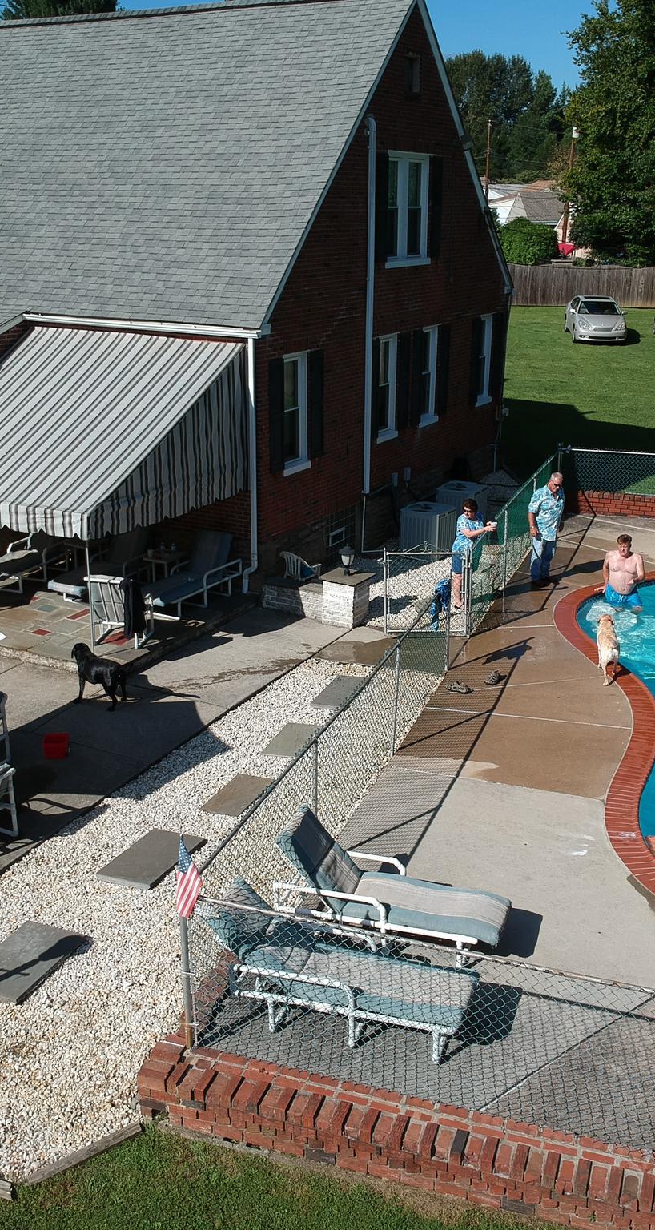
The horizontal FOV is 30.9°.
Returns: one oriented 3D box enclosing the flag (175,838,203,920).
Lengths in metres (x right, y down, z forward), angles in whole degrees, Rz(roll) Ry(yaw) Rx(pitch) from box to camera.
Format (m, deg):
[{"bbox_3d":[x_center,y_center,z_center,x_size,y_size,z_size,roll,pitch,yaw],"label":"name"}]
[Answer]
[{"bbox_3d":[-0.908,1.736,7.770,0.200,0.600,0.120,-1,18,-6],"label":"flag"}]

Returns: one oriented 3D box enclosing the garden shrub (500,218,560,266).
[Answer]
[{"bbox_3d":[10.804,-19.495,64.624,3.400,3.997,3.400,1,18,0],"label":"garden shrub"}]

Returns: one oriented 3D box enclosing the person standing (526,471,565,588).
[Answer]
[{"bbox_3d":[3.467,-1.344,18.552,0.560,1.800,0.420,-13,23,-37],"label":"person standing"}]

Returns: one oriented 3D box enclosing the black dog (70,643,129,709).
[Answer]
[{"bbox_3d":[-2.759,0.768,14.393,0.760,0.660,0.240,12,22,29],"label":"black dog"}]

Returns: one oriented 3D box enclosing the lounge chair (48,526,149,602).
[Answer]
[{"bbox_3d":[-3.343,-0.675,17.655,0.690,0.930,1.800,10,22,26],"label":"lounge chair"}]

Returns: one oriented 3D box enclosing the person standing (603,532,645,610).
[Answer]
[{"bbox_3d":[4.446,-0.381,17.645,0.580,1.700,0.420,4,19,11],"label":"person standing"}]

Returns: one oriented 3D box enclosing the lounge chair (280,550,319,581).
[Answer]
[{"bbox_3d":[-0.447,-0.634,17.896,0.500,0.730,0.580,10,20,25],"label":"lounge chair"}]

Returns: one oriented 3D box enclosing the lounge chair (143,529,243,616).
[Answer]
[{"bbox_3d":[-1.969,-0.589,17.011,0.650,0.920,1.820,10,20,26],"label":"lounge chair"}]

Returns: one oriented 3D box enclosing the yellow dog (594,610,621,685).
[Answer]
[{"bbox_3d":[3.477,0.363,14.815,0.300,0.680,0.930,2,19,4],"label":"yellow dog"}]

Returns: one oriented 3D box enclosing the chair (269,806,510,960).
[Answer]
[{"bbox_3d":[0.530,2.142,9.335,1.770,0.920,0.660,6,19,14],"label":"chair"}]

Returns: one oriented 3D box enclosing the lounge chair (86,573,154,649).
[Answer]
[{"bbox_3d":[-2.631,-0.124,15.284,0.640,0.970,0.780,4,19,12],"label":"lounge chair"}]

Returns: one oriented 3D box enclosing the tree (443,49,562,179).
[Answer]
[{"bbox_3d":[13.156,-33.442,87.976,11.500,15.000,11.000,3,20,7],"label":"tree"}]

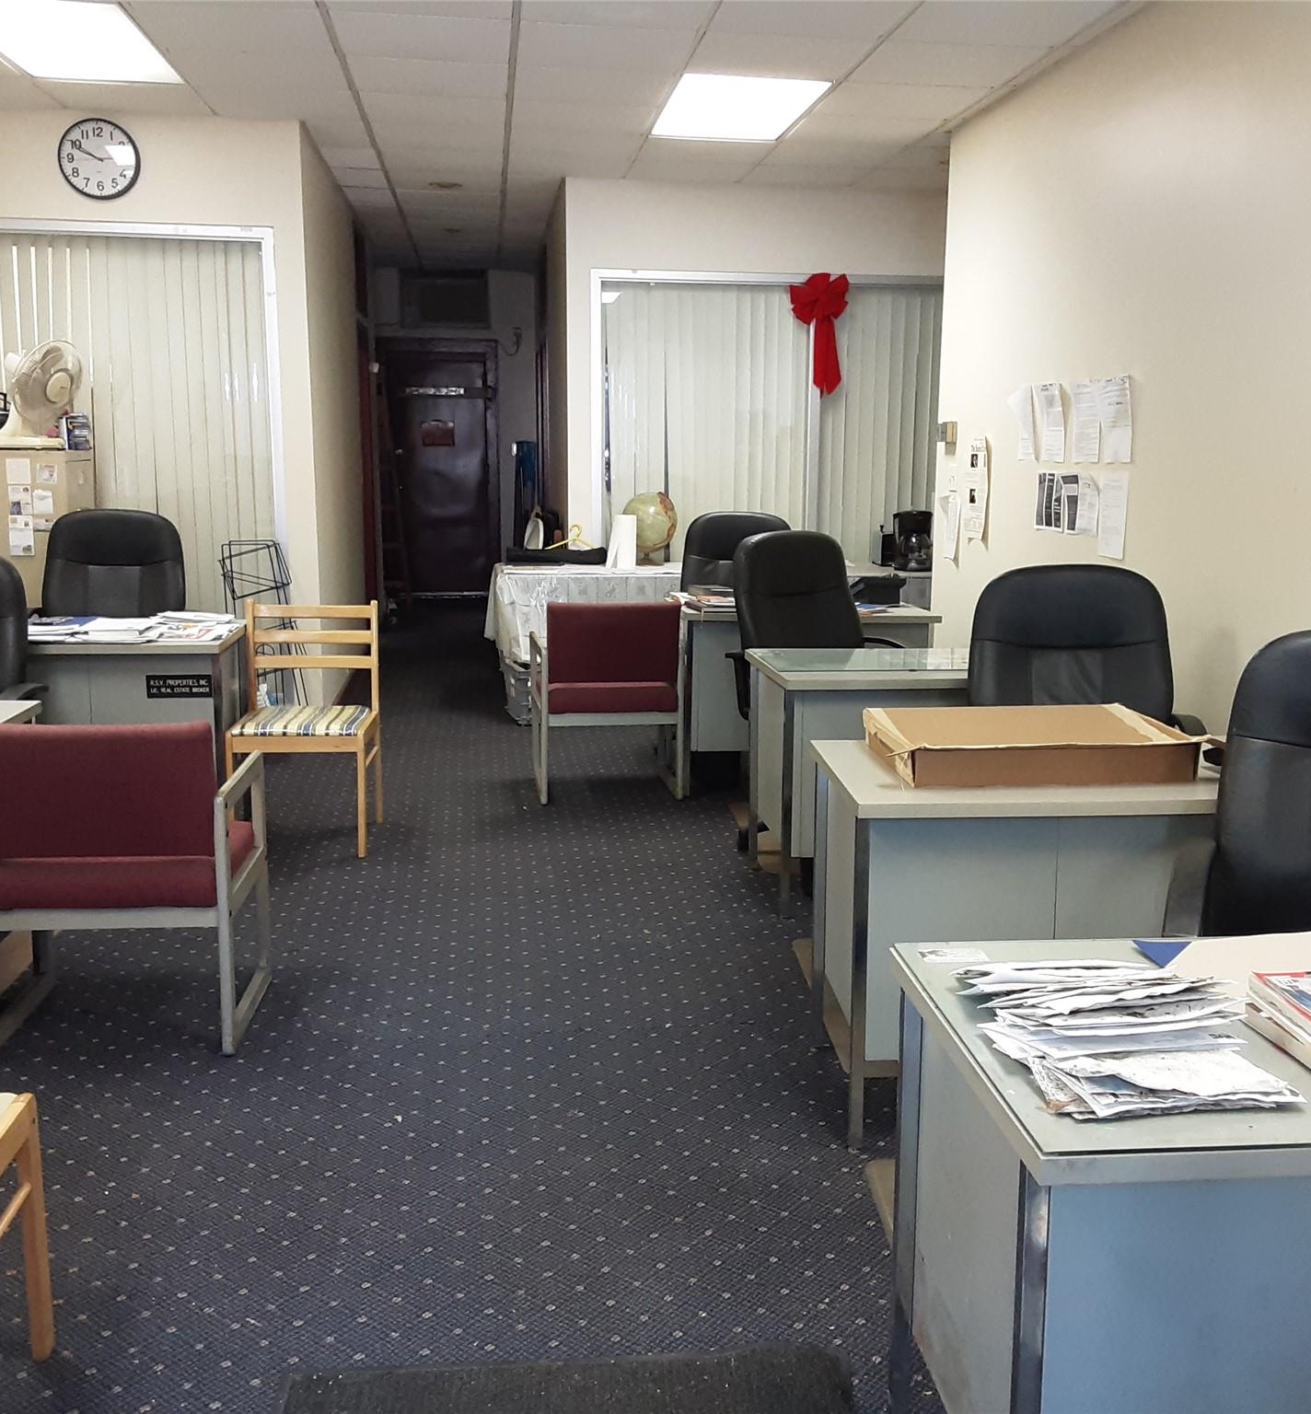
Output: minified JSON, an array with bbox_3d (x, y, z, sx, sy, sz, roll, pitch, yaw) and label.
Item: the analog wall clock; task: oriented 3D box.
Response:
[{"bbox_3d":[-2.351,-2.317,6.449,0.325,0.325,0.045,0,10,-6],"label":"analog wall clock"}]

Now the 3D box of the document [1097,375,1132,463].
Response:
[{"bbox_3d":[1.471,-0.916,4.885,0.020,0.280,0.219,0,10,-6],"label":"document"}]

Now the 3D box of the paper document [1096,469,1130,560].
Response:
[{"bbox_3d":[1.472,-0.616,4.918,0.015,0.280,0.219,0,10,-6],"label":"paper document"}]

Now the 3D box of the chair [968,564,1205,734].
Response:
[{"bbox_3d":[1.092,0.218,3.909,0.650,1.110,0.680,1,10,1],"label":"chair"}]

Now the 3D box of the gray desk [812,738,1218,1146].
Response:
[{"bbox_3d":[0.978,0.491,3.452,1.218,0.731,0.660,0,10,-4],"label":"gray desk"}]

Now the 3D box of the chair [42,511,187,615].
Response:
[{"bbox_3d":[-2.161,-0.200,5.979,0.650,1.120,0.680,-1,10,-8],"label":"chair"}]

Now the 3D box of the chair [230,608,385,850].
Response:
[{"bbox_3d":[-1.232,0.067,5.440,0.460,0.840,0.530,0,10,-3],"label":"chair"}]

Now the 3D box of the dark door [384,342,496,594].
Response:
[{"bbox_3d":[-1.847,-2.014,13.060,0.970,2.150,0.090,0,10,-6],"label":"dark door"}]

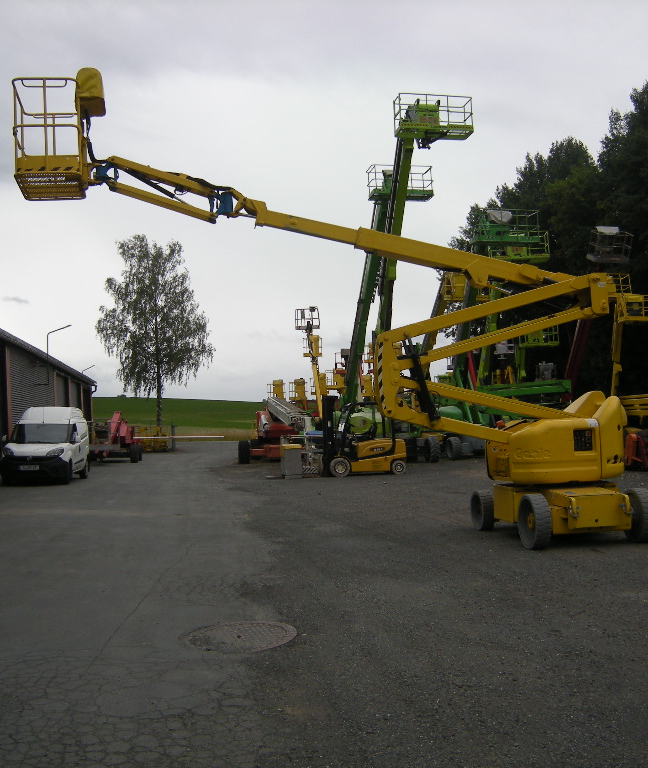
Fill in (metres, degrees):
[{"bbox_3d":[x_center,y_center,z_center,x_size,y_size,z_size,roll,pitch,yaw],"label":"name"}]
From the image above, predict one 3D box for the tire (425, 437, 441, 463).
[{"bbox_3d":[4.190,2.530,31.800,0.400,0.940,0.940,-2,-3,-6],"label":"tire"}]

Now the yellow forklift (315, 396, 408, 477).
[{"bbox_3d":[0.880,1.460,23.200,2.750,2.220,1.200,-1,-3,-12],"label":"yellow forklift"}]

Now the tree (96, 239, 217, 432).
[{"bbox_3d":[-13.200,-3.300,65.000,8.800,16.000,8.800,-1,-3,-9],"label":"tree"}]

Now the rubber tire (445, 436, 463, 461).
[{"bbox_3d":[5.220,2.600,33.300,0.360,0.920,0.920,-1,-3,-9],"label":"rubber tire"}]

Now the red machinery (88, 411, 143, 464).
[{"bbox_3d":[-9.900,2.490,39.400,2.350,2.350,5.000,-2,-3,-6],"label":"red machinery"}]

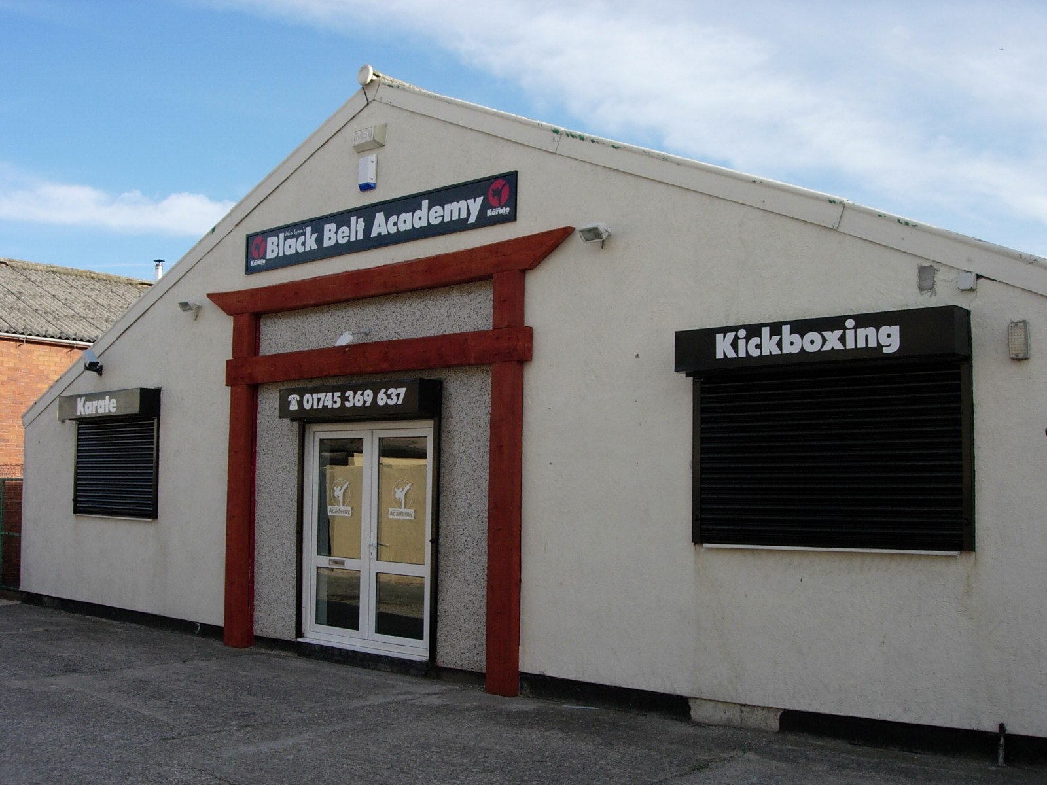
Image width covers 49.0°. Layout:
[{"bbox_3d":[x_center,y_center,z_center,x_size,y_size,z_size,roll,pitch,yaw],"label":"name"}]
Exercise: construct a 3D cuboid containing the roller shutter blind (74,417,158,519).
[{"bbox_3d":[-4.995,0.919,14.025,1.880,1.200,0.070,-4,-7,40],"label":"roller shutter blind"}]

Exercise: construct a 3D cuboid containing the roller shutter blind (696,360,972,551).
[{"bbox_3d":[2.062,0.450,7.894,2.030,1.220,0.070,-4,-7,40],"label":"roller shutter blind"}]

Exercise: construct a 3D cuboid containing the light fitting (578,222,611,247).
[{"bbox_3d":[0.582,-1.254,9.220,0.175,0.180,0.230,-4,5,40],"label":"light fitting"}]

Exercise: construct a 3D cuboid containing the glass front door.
[{"bbox_3d":[-1.493,1.373,11.005,1.770,2.140,0.100,-4,-7,40],"label":"glass front door"}]

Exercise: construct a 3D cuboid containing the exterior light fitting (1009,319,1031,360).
[{"bbox_3d":[3.065,-0.318,7.082,0.115,0.240,0.080,-4,-7,40],"label":"exterior light fitting"}]

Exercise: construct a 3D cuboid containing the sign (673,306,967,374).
[{"bbox_3d":[2.002,-0.336,7.878,2.060,0.300,0.280,-4,-7,40],"label":"sign"}]

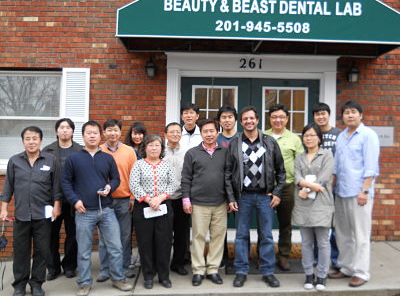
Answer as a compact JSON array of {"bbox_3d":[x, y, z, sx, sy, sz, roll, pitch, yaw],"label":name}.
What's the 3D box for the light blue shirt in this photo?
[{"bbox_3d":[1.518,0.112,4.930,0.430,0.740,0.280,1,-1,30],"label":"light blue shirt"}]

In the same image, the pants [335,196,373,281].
[{"bbox_3d":[1.492,0.860,4.940,0.360,0.840,0.270,1,-1,30],"label":"pants"}]

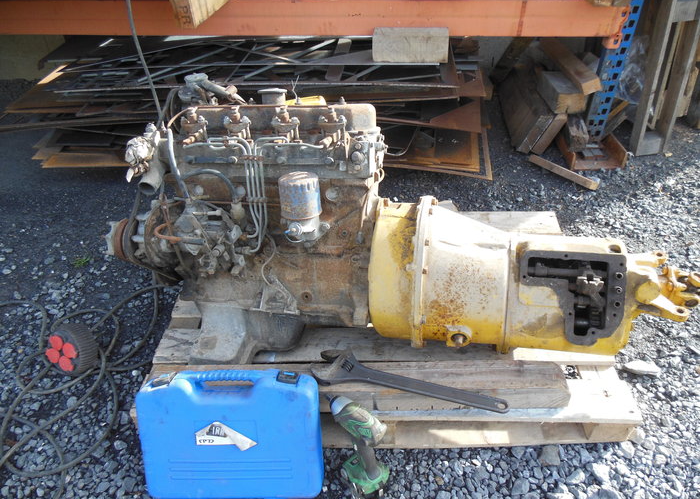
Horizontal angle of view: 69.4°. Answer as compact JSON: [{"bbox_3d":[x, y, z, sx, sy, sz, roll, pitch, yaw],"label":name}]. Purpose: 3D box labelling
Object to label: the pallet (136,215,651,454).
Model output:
[{"bbox_3d":[0.089,0.183,1.534,1.200,0.135,0.790,-1,42,4],"label":"pallet"}]

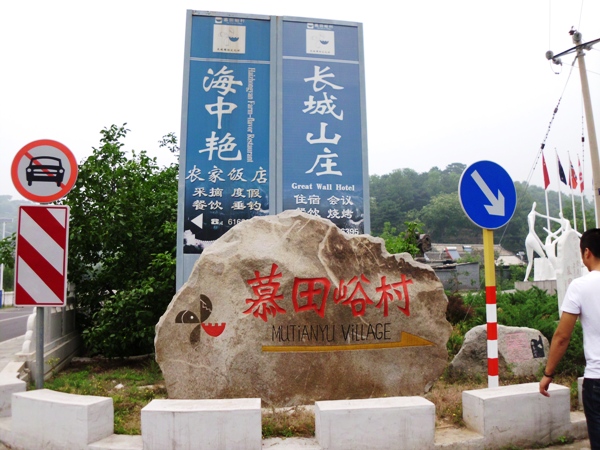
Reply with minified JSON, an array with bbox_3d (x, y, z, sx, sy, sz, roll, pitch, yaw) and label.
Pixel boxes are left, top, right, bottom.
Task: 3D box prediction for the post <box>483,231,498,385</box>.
[{"bbox_3d":[2.179,1.012,5.550,0.115,2.000,0.115,0,-6,0],"label":"post"}]

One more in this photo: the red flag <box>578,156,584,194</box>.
[{"bbox_3d":[11.137,-1.998,19.200,0.260,1.350,0.200,0,-6,0],"label":"red flag"}]

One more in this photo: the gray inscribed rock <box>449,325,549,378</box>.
[{"bbox_3d":[2.919,1.851,7.100,1.320,0.740,0.600,-1,-6,5],"label":"gray inscribed rock"}]

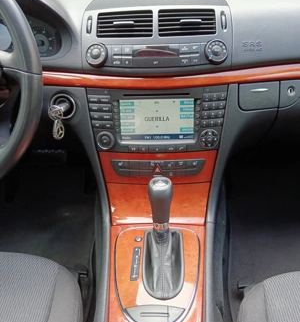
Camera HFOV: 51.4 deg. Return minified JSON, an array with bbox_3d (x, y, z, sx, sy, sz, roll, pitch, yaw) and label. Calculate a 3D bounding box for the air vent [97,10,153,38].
[{"bbox_3d":[-0.045,-0.253,0.576,0.104,0.047,0.030,2,13,5],"label":"air vent"}]

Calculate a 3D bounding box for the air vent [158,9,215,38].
[{"bbox_3d":[0.069,-0.253,0.572,0.104,0.047,0.030,-3,13,-1],"label":"air vent"}]

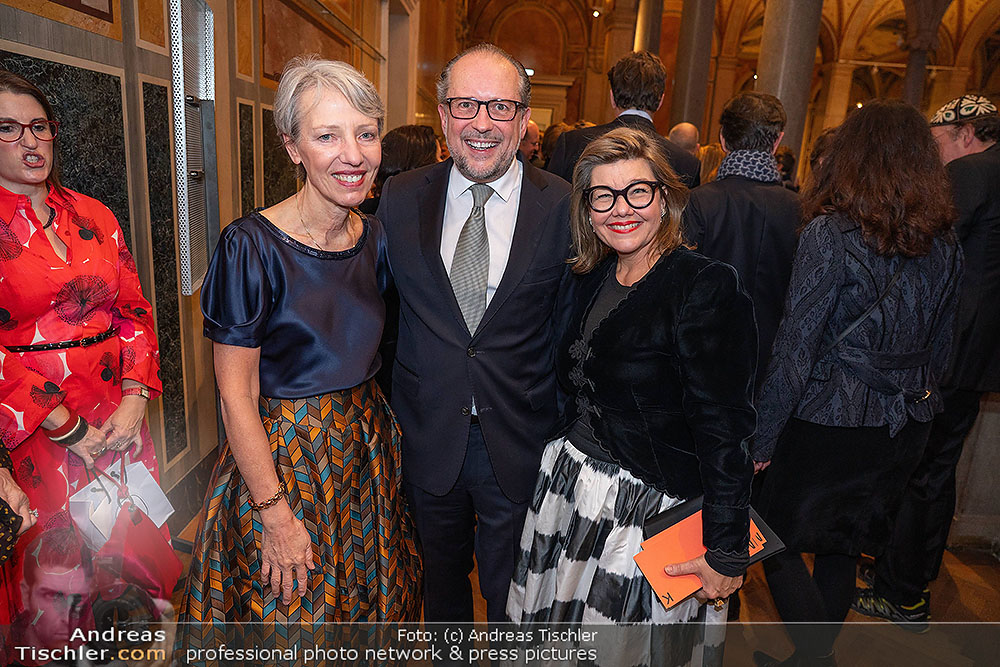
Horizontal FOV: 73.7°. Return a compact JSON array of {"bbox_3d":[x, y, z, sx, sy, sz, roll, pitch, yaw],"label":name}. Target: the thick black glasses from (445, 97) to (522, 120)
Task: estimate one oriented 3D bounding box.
[{"bbox_3d":[-0.026,-0.436,1.318,0.146,0.046,0.145,4,15,3],"label":"thick black glasses"}]

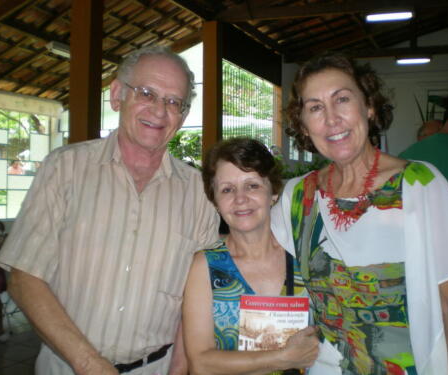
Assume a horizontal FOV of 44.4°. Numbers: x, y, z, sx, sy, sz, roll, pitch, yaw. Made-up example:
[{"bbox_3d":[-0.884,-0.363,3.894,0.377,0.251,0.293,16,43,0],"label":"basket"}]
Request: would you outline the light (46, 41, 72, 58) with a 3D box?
[{"bbox_3d":[-2.088,-1.790,7.259,0.130,0.110,0.640,2,2,23],"label":"light"}]

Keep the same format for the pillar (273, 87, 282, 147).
[{"bbox_3d":[1.106,-0.509,11.305,0.210,3.270,0.210,2,2,23],"label":"pillar"}]

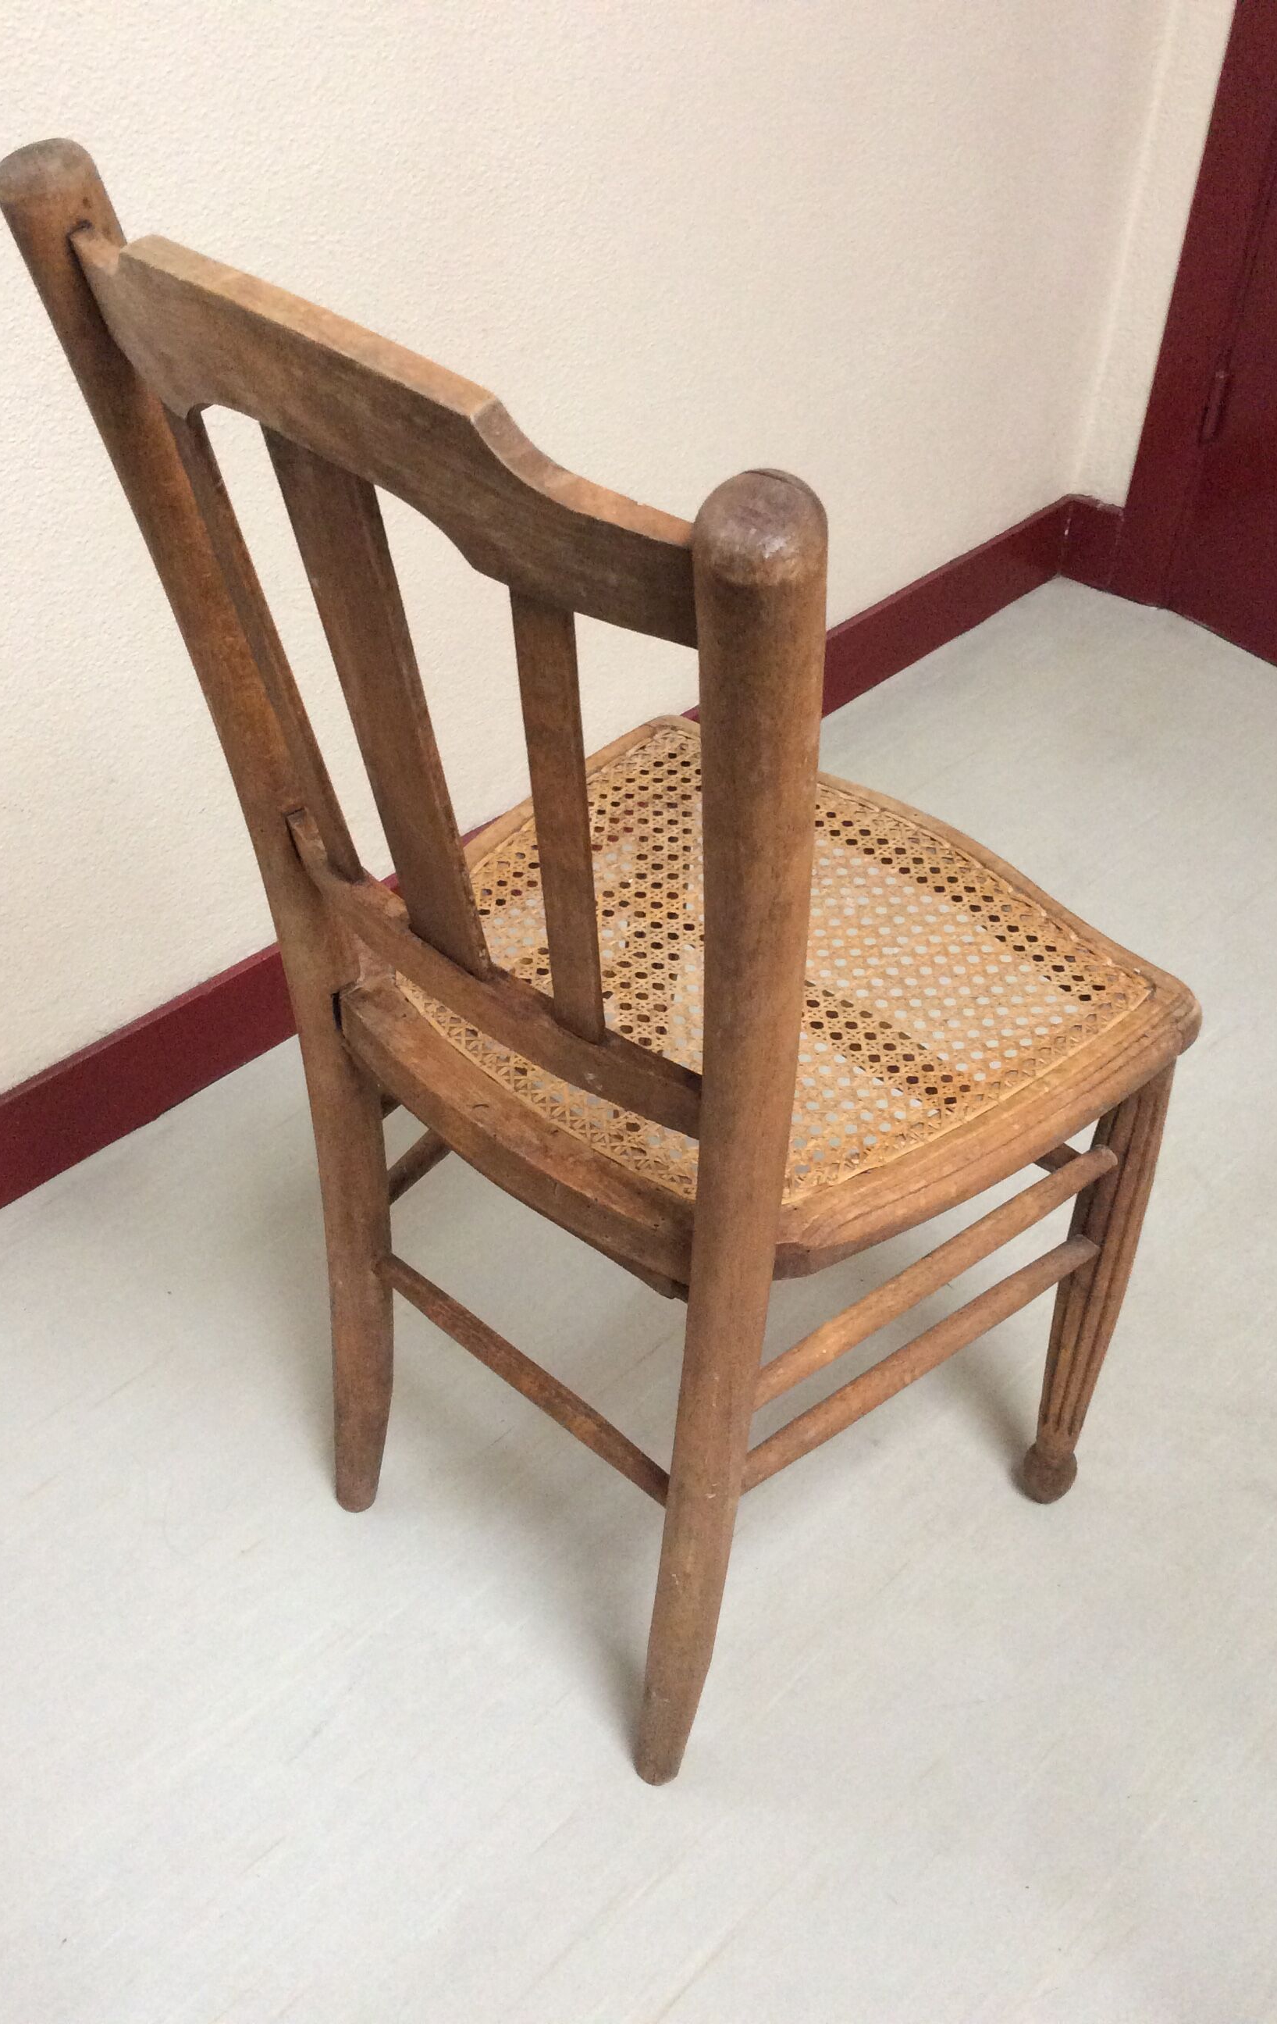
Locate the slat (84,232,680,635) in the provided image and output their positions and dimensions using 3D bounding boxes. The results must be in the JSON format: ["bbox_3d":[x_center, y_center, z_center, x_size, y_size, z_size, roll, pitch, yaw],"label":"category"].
[{"bbox_3d":[-0.093,-0.195,0.604,0.295,0.070,0.036,33,62,28],"label":"slat"}]

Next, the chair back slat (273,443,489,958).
[{"bbox_3d":[-0.091,-0.105,0.704,0.048,0.258,0.008,33,62,28],"label":"chair back slat"}]

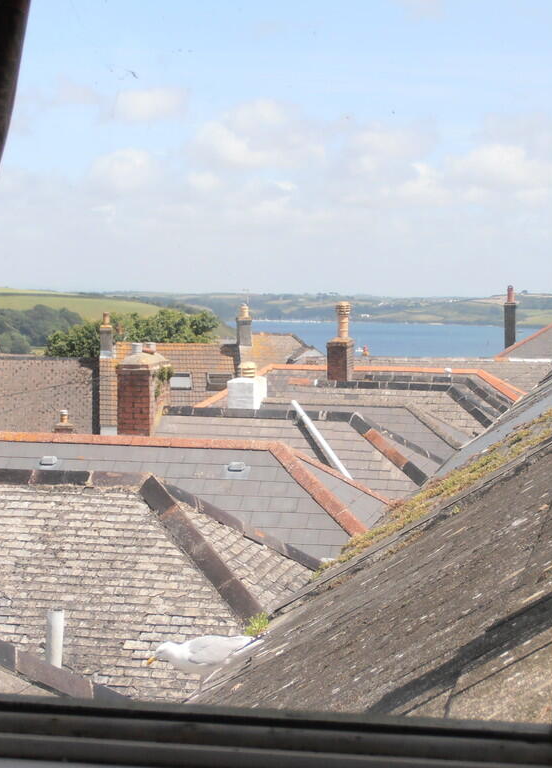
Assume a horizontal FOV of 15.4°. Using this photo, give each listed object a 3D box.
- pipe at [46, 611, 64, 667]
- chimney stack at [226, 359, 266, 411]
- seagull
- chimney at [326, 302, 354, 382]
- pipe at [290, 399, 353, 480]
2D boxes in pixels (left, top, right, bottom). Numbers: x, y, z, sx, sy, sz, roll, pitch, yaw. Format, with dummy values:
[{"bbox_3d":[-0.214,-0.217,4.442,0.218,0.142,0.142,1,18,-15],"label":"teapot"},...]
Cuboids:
[{"bbox_3d":[-1.375,1.602,12.700,0.107,0.410,0.107,3,2,0],"label":"pipe"},{"bbox_3d":[-0.480,0.066,33.800,0.470,0.880,0.700,1,2,14],"label":"chimney stack"},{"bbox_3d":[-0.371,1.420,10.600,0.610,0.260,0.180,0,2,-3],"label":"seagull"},{"bbox_3d":[1.478,-0.898,46.400,0.500,1.900,0.660,1,2,14],"label":"chimney"},{"bbox_3d":[0.622,0.764,27.825,0.100,0.100,2.161,-36,36,0],"label":"pipe"}]

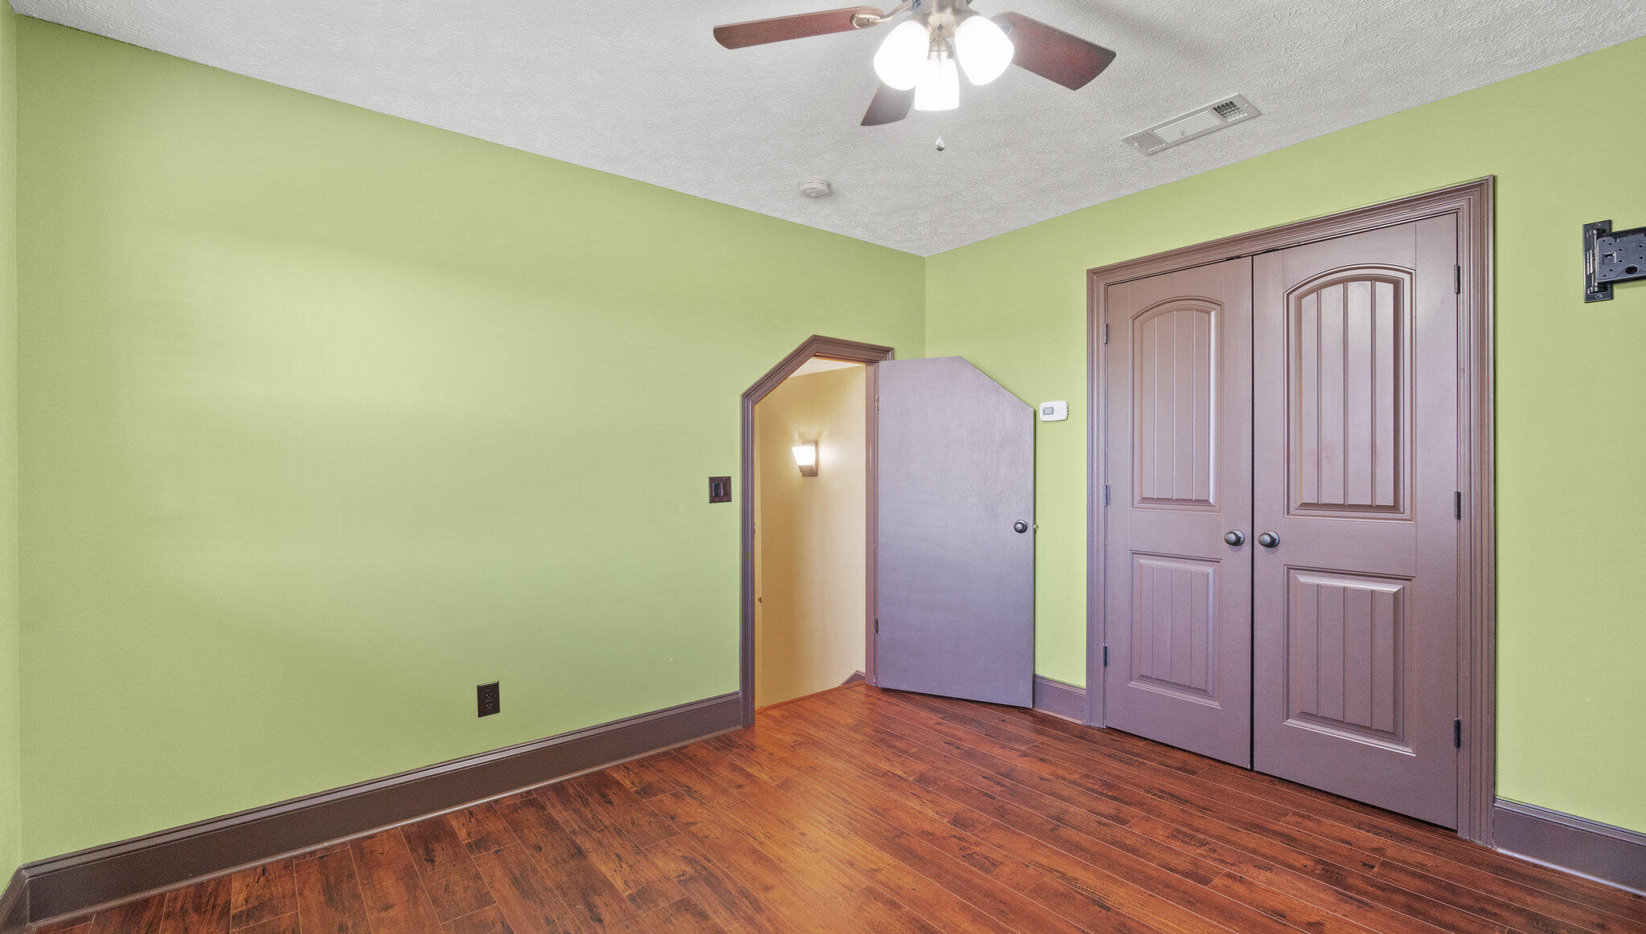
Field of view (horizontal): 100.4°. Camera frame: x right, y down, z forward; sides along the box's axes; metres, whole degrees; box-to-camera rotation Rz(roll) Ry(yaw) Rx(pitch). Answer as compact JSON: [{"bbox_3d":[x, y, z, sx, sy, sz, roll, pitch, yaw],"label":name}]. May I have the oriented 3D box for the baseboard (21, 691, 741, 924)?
[{"bbox_3d":[-1.260,1.143,2.521,2.242,0.175,0.020,0,0,-38],"label":"baseboard"}]

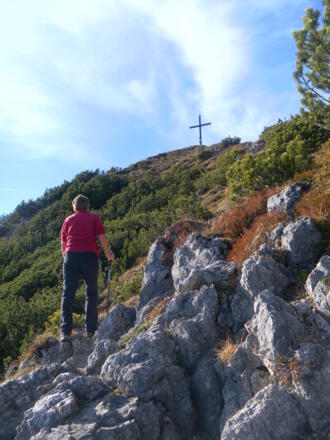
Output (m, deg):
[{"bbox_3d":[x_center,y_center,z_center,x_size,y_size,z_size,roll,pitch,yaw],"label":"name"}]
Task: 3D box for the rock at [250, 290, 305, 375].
[{"bbox_3d":[1.002,1.002,4.000,0.470,0.700,0.500,0,-10,0],"label":"rock"}]

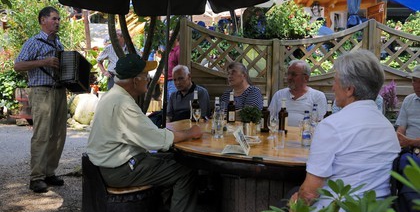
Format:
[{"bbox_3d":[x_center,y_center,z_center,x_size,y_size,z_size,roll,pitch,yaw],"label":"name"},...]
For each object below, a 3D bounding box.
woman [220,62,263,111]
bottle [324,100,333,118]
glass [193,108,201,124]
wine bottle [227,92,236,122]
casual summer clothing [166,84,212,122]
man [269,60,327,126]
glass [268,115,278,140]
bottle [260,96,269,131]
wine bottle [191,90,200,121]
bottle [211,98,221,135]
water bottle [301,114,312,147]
[{"bbox_3d":[0.246,0.252,3.908,0.500,1.271,0.780,3,5,9],"label":"woman"},{"bbox_3d":[0.838,0.095,3.142,0.067,0.265,0.067,2,5,0],"label":"bottle"},{"bbox_3d":[-0.102,0.092,3.480,0.066,0.155,0.066,1,6,-2],"label":"glass"},{"bbox_3d":[0.192,0.011,3.830,0.068,0.262,0.068,2,6,3],"label":"wine bottle"},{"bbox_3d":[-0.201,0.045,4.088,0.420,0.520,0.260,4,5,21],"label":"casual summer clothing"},{"bbox_3d":[0.666,0.264,3.643,0.560,1.280,0.800,3,6,19],"label":"man"},{"bbox_3d":[0.429,0.143,2.980,0.067,0.166,0.067,2,5,0],"label":"glass"},{"bbox_3d":[0.425,0.064,3.339,0.068,0.262,0.068,2,6,7],"label":"bottle"},{"bbox_3d":[-0.116,0.008,3.742,0.067,0.265,0.067,2,5,0],"label":"wine bottle"},{"bbox_3d":[0.040,0.080,3.034,0.067,0.272,0.067,1,6,1],"label":"bottle"},{"bbox_3d":[0.615,0.141,2.804,0.063,0.220,0.063,3,6,12],"label":"water bottle"}]

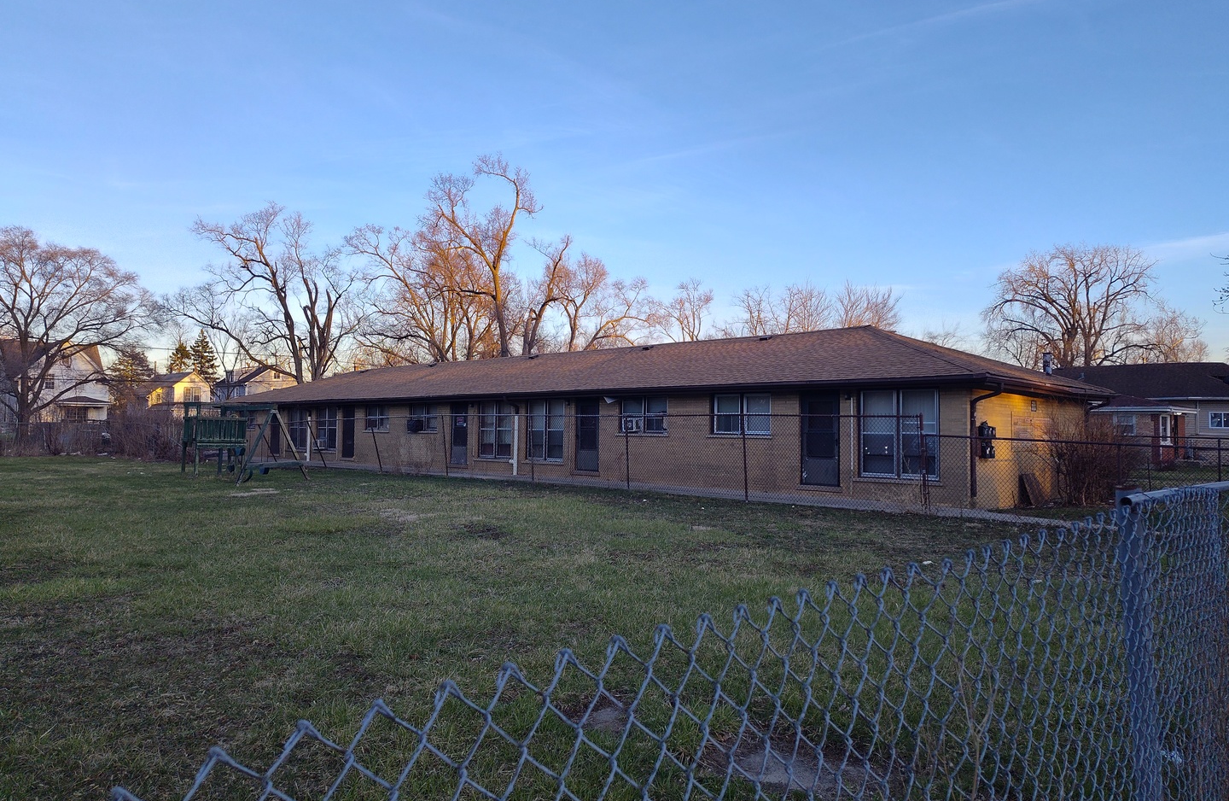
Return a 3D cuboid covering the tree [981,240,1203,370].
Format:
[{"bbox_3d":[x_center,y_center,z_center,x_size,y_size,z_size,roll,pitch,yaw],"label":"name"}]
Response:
[{"bbox_3d":[36.448,-3.803,62.206,16.052,16.343,16.052,-1,-3,30],"label":"tree"}]

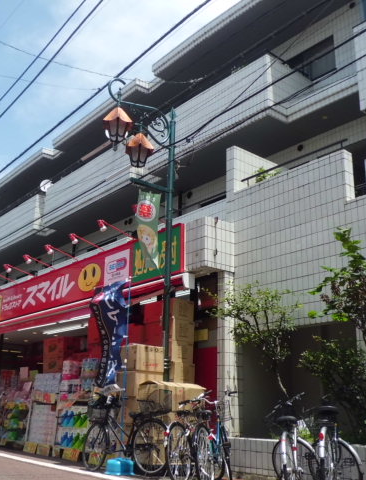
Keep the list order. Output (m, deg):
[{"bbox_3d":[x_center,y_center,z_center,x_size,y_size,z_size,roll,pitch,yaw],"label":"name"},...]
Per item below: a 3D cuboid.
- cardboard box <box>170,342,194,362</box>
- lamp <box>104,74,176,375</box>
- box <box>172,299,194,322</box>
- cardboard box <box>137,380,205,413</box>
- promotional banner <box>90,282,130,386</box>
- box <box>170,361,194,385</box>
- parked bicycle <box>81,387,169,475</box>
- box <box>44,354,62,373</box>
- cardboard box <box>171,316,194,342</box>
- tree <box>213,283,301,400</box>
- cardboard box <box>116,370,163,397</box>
[{"bbox_3d":[-0.099,1.862,9.354,0.418,0.316,0.400,13,-20,-36],"label":"cardboard box"},{"bbox_3d":[-0.703,0.342,8.768,1.366,5.896,0.450,13,-20,-36],"label":"lamp"},{"bbox_3d":[-0.099,1.218,9.527,0.426,0.344,0.400,13,-20,-36],"label":"box"},{"bbox_3d":[-0.166,2.276,8.272,0.838,0.402,0.456,13,-20,-36],"label":"cardboard box"},{"bbox_3d":[-1.096,1.394,8.543,0.600,1.529,0.220,-7,-18,28],"label":"promotional banner"},{"bbox_3d":[-0.069,2.149,9.159,0.418,0.352,0.330,13,-20,-36],"label":"box"},{"bbox_3d":[-0.804,2.634,8.011,1.780,1.100,0.560,-13,-21,41],"label":"parked bicycle"},{"bbox_3d":[-2.864,2.968,13.584,0.420,0.406,0.850,13,-20,-36],"label":"box"},{"bbox_3d":[-0.099,1.547,9.439,0.422,0.338,0.400,13,-20,-36],"label":"cardboard box"},{"bbox_3d":[1.032,1.597,7.877,1.200,2.059,1.100,1,-16,0],"label":"tree"},{"bbox_3d":[-0.647,2.234,8.765,0.532,0.334,0.542,13,-20,-36],"label":"cardboard box"}]

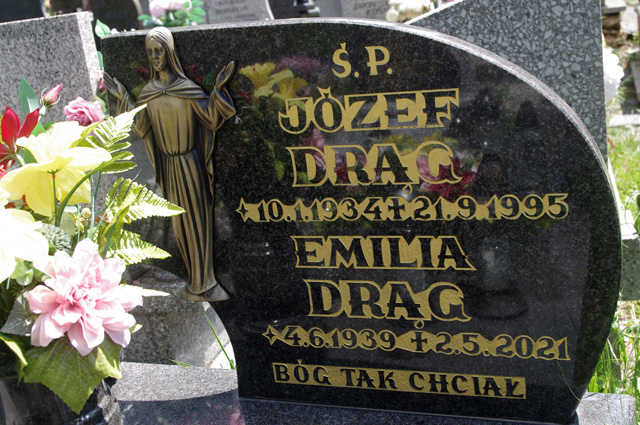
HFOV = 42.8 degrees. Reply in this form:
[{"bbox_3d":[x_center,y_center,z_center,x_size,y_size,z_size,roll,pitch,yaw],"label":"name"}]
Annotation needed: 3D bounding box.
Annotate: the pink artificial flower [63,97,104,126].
[{"bbox_3d":[-0.382,-0.158,1.320,0.067,0.058,0.056,-11,16,-15],"label":"pink artificial flower"}]

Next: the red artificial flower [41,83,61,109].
[{"bbox_3d":[-0.439,-0.190,1.335,0.046,0.030,0.030,-54,20,-23],"label":"red artificial flower"}]

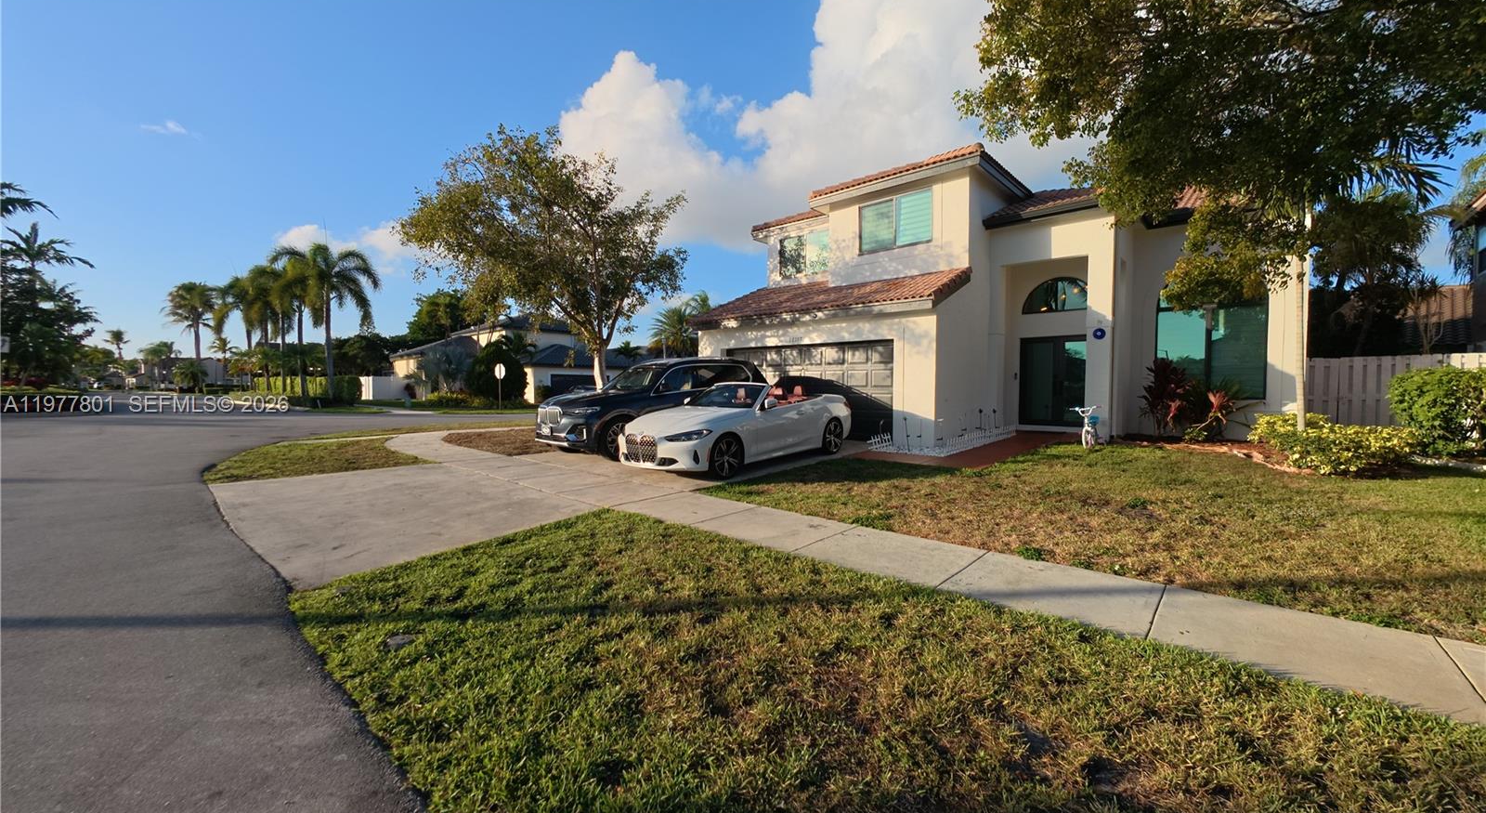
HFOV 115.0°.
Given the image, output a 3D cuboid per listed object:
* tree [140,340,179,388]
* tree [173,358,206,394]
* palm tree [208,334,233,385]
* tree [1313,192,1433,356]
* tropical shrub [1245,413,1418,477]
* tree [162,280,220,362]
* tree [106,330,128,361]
[{"bbox_3d":[-95.069,-6.614,77.000,4.200,7.800,4.200,2,2,39],"label":"tree"},{"bbox_3d":[-60.814,-3.162,51.956,2.800,4.135,2.800,2,3,40],"label":"tree"},{"bbox_3d":[-62.877,-4.942,56.900,2.900,7.729,2.900,2,3,42],"label":"palm tree"},{"bbox_3d":[17.745,-2.757,13.412,2.900,6.875,2.900,0,2,0],"label":"tree"},{"bbox_3d":[10.047,0.538,7.940,1.900,0.770,2.400,2,3,37],"label":"tropical shrub"},{"bbox_3d":[-75.706,-9.105,64.722,5.400,16.082,5.400,0,2,0],"label":"tree"},{"bbox_3d":[-148.179,-10.511,111.701,4.000,15.812,4.000,0,2,0],"label":"tree"}]

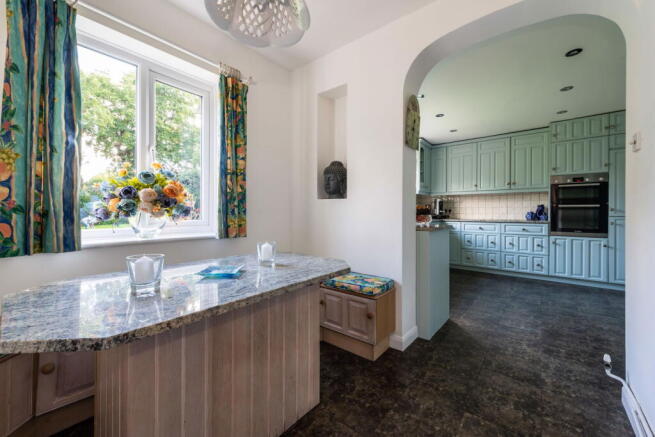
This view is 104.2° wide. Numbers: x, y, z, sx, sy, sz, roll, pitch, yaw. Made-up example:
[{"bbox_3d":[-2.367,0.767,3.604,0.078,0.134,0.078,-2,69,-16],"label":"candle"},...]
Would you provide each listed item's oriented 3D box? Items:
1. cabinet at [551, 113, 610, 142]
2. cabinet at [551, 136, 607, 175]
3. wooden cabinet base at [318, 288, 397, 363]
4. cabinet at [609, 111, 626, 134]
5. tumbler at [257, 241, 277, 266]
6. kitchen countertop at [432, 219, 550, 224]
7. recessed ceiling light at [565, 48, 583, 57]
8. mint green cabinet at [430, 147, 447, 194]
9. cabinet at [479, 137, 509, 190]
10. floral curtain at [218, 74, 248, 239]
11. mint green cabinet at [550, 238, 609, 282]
[{"bbox_3d":[3.757,-1.283,3.849,0.602,0.298,0.570,0,1,40],"label":"cabinet"},{"bbox_3d":[3.761,-0.885,3.856,0.602,0.498,0.570,0,1,40],"label":"cabinet"},{"bbox_3d":[0.205,0.788,2.095,0.623,0.487,0.290,0,1,40],"label":"wooden cabinet base"},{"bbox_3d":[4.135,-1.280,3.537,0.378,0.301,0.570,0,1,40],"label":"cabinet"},{"bbox_3d":[-0.374,0.217,1.572,0.122,0.138,0.122,-1,1,0],"label":"tumbler"},{"bbox_3d":[2.788,0.061,4.678,1.940,0.034,0.600,0,1,40],"label":"kitchen countertop"},{"bbox_3d":[2.152,-1.442,2.222,0.104,0.024,0.104,0,0,40],"label":"recessed ceiling light"},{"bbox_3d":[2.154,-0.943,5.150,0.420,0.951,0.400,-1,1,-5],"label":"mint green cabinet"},{"bbox_3d":[3.070,-0.947,4.667,0.498,0.900,0.339,0,0,40],"label":"cabinet"},{"bbox_3d":[-0.737,-0.467,2.031,0.120,1.230,0.195,0,0,40],"label":"floral curtain"},{"bbox_3d":[3.791,0.568,3.894,0.601,0.610,0.580,0,0,40],"label":"mint green cabinet"}]

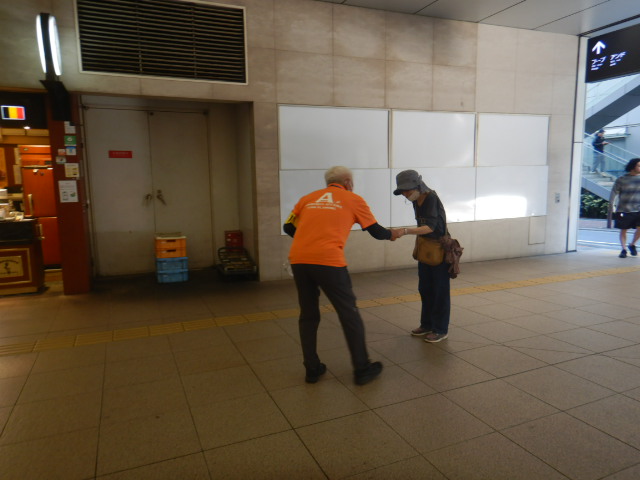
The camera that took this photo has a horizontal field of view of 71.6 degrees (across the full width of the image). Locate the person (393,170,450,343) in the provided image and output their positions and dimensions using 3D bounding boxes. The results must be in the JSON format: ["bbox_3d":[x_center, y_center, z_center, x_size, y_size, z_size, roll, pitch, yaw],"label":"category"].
[{"bbox_3d":[0.855,0.131,3.730,0.500,1.420,0.450,-5,7,-29],"label":"person"}]

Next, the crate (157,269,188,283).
[{"bbox_3d":[-2.162,0.487,6.498,0.400,0.190,0.500,-4,8,-22],"label":"crate"}]

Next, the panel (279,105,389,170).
[{"bbox_3d":[0.260,-1.478,6.456,1.720,0.885,0.040,-4,8,-22],"label":"panel"}]

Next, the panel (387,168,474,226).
[{"bbox_3d":[1.877,-0.709,7.154,1.664,0.908,0.040,-4,7,-23],"label":"panel"}]

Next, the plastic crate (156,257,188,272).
[{"bbox_3d":[-2.220,0.338,6.667,0.430,0.180,0.420,-4,7,-23],"label":"plastic crate"}]

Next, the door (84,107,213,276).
[{"bbox_3d":[-2.600,-0.741,6.895,1.750,2.490,0.100,-4,8,-22],"label":"door"}]

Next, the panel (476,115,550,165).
[{"bbox_3d":[3.385,-1.711,7.691,1.677,0.858,0.040,-4,7,-23],"label":"panel"}]

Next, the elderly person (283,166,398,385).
[{"bbox_3d":[0.170,0.200,3.280,0.640,1.480,0.720,3,8,33],"label":"elderly person"}]

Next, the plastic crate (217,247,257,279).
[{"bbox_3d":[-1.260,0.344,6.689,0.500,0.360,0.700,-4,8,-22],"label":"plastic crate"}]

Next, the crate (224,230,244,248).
[{"bbox_3d":[-1.406,-0.010,7.133,0.280,0.290,0.340,-4,8,-22],"label":"crate"}]

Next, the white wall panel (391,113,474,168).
[{"bbox_3d":[1.863,-1.607,7.120,1.680,0.885,0.040,-4,8,-22],"label":"white wall panel"}]

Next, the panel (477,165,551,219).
[{"bbox_3d":[3.418,-0.838,7.796,1.683,0.903,0.040,-4,7,-23],"label":"panel"}]

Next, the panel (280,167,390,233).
[{"bbox_3d":[0.288,-0.575,6.491,1.770,0.908,0.040,-4,7,-23],"label":"panel"}]

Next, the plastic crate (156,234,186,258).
[{"bbox_3d":[-2.216,0.094,6.643,0.420,0.320,0.420,-4,7,-23],"label":"plastic crate"}]

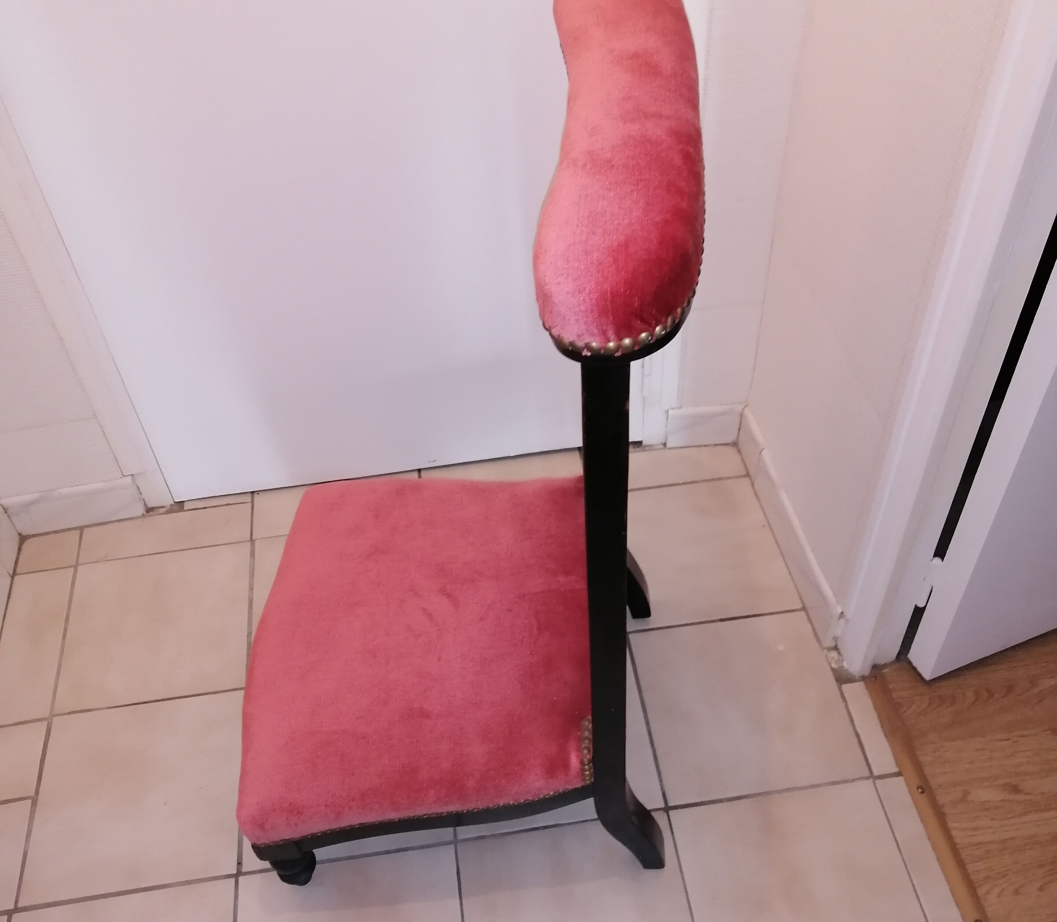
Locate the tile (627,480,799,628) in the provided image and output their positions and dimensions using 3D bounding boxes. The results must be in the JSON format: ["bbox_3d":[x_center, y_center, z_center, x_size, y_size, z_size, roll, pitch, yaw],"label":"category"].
[{"bbox_3d":[0.241,0.135,1.567,0.254,0.010,0.252,-7,46,-4],"label":"tile"}]

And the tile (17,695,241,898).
[{"bbox_3d":[-0.486,0.418,1.328,0.252,0.010,0.250,-7,46,-4],"label":"tile"}]

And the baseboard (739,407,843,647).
[{"bbox_3d":[0.368,0.087,1.514,0.011,0.083,0.377,-9,47,-5],"label":"baseboard"}]

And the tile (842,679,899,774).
[{"bbox_3d":[0.435,0.344,1.356,0.035,0.010,0.129,-7,46,-4],"label":"tile"}]

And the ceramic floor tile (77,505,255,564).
[{"bbox_3d":[-0.554,0.114,1.625,0.256,0.010,0.070,-7,46,-4],"label":"ceramic floor tile"}]

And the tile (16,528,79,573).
[{"bbox_3d":[-0.721,0.139,1.593,0.084,0.010,0.066,-7,47,-4],"label":"tile"}]

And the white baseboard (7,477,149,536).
[{"bbox_3d":[-0.684,0.066,1.595,0.181,0.083,0.011,-7,47,-4],"label":"white baseboard"}]

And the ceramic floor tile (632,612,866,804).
[{"bbox_3d":[0.281,0.319,1.388,0.253,0.010,0.252,-7,46,-4],"label":"ceramic floor tile"}]

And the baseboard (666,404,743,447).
[{"bbox_3d":[0.272,-0.056,1.653,0.109,0.083,0.011,-7,47,-4],"label":"baseboard"}]

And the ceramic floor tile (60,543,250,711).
[{"bbox_3d":[-0.525,0.234,1.508,0.253,0.010,0.256,-7,46,-4],"label":"ceramic floor tile"}]

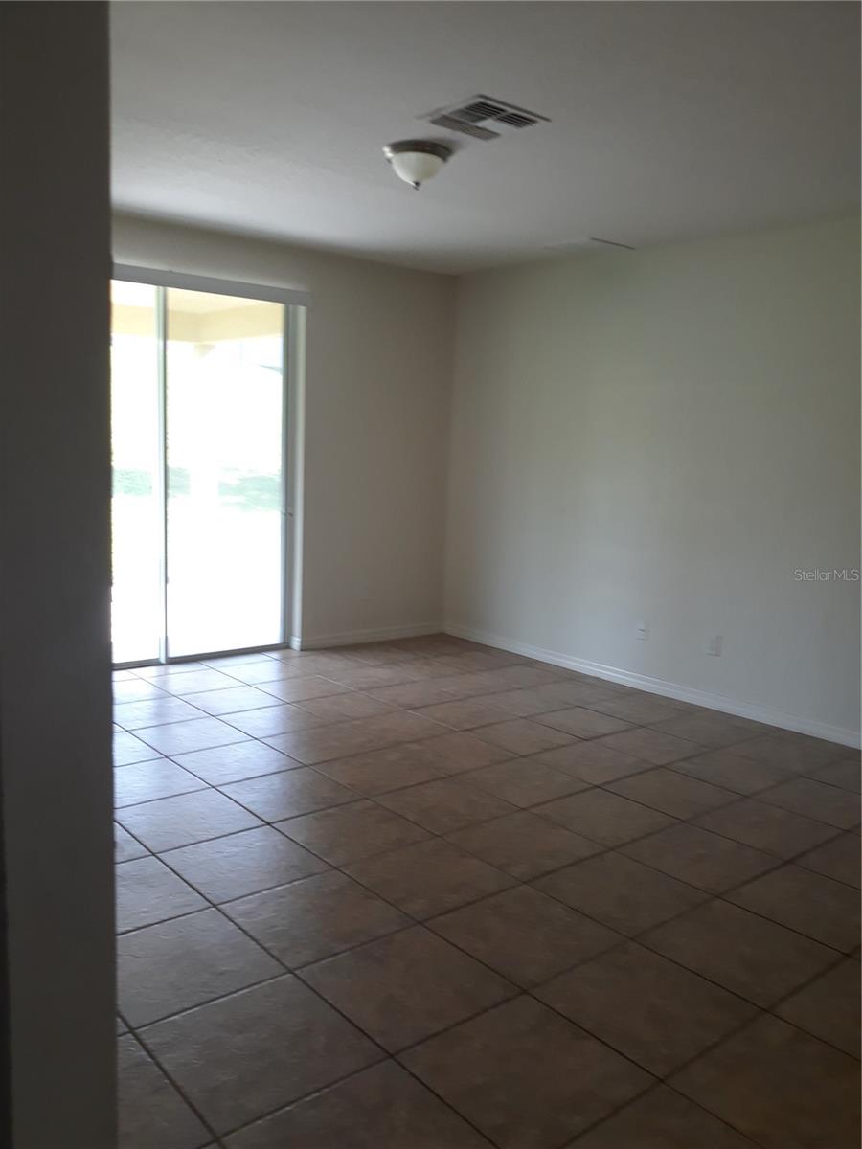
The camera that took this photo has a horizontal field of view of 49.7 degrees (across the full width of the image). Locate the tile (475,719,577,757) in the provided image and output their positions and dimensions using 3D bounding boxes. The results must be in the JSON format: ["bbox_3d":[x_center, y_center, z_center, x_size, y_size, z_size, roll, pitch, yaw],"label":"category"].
[{"bbox_3d":[0.470,0.842,4.788,0.454,0.010,0.454,-5,10,-39],"label":"tile"}]

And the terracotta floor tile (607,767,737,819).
[{"bbox_3d":[1.060,0.964,4.102,0.454,0.012,0.452,-4,10,-40],"label":"terracotta floor tile"}]

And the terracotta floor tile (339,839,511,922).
[{"bbox_3d":[-0.003,1.045,3.216,0.454,0.012,0.452,-4,10,-40],"label":"terracotta floor tile"}]

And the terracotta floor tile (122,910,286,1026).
[{"bbox_3d":[-0.711,1.099,2.627,0.454,0.012,0.452,-4,10,-40],"label":"terracotta floor tile"}]

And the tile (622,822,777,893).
[{"bbox_3d":[0.993,1.046,3.450,0.454,0.010,0.454,-5,10,-39],"label":"tile"}]

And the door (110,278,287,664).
[{"bbox_3d":[-1.699,-0.620,5.926,1.830,2.420,0.110,-5,10,-39],"label":"door"}]

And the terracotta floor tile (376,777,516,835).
[{"bbox_3d":[0.059,0.957,3.857,0.454,0.012,0.452,-4,10,-40],"label":"terracotta floor tile"}]

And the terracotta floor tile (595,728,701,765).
[{"bbox_3d":[1.122,0.877,4.742,0.454,0.012,0.452,-4,10,-40],"label":"terracotta floor tile"}]

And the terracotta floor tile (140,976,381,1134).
[{"bbox_3d":[-0.423,1.162,2.292,0.457,0.010,0.457,-4,10,-39],"label":"terracotta floor tile"}]

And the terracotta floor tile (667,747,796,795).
[{"bbox_3d":[1.414,0.937,4.397,0.454,0.012,0.452,-4,10,-40],"label":"terracotta floor tile"}]

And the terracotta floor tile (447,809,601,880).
[{"bbox_3d":[0.347,1.015,3.508,0.454,0.010,0.454,-5,10,-39],"label":"terracotta floor tile"}]

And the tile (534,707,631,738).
[{"bbox_3d":[0.825,0.816,5.108,0.457,0.010,0.457,-4,10,-39],"label":"tile"}]

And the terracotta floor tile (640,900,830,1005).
[{"bbox_3d":[0.935,1.139,2.821,0.454,0.012,0.452,-4,10,-40],"label":"terracotta floor tile"}]

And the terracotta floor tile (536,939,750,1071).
[{"bbox_3d":[0.578,1.161,2.518,0.454,0.010,0.454,-5,10,-39],"label":"terracotta floor tile"}]

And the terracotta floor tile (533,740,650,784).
[{"bbox_3d":[0.768,0.903,4.447,0.454,0.012,0.452,-4,10,-40],"label":"terracotta floor tile"}]

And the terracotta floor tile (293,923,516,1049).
[{"bbox_3d":[-0.068,1.130,2.576,0.454,0.010,0.454,-5,10,-39],"label":"terracotta floor tile"}]

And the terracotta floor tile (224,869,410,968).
[{"bbox_3d":[-0.360,1.072,2.925,0.454,0.010,0.454,-5,10,-39],"label":"terracotta floor tile"}]

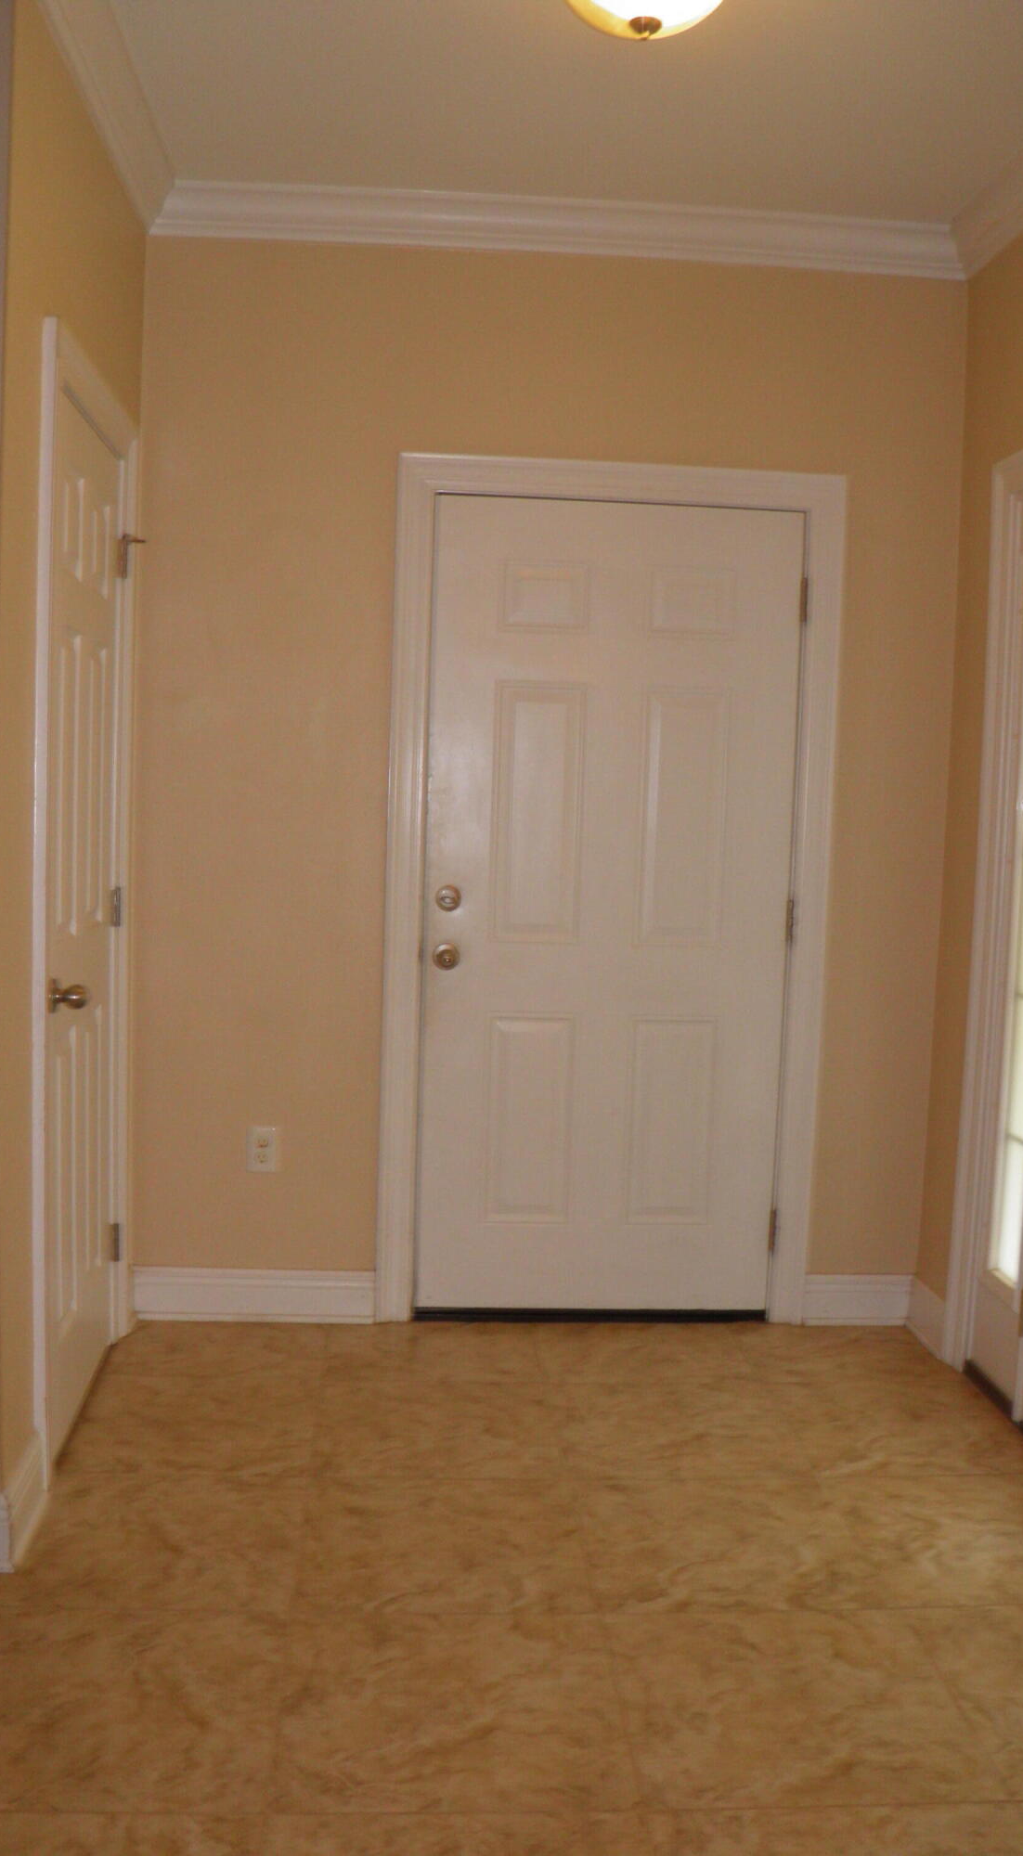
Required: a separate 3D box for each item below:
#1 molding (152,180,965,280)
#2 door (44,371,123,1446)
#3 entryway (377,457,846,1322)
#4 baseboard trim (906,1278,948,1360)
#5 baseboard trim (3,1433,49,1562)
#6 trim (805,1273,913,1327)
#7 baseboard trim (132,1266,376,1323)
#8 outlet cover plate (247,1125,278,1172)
[{"bbox_3d":[0.132,-1.661,3.575,1.993,0.093,0.081,1,5,-4],"label":"molding"},{"bbox_3d":[-0.894,-0.004,3.120,0.038,2.030,0.620,1,5,-4],"label":"door"},{"bbox_3d":[0.237,-0.065,3.791,1.097,2.140,0.100,1,5,-4],"label":"entryway"},{"bbox_3d":[1.040,0.973,3.769,0.020,0.127,0.275,1,5,-4],"label":"baseboard trim"},{"bbox_3d":[-0.856,1.004,2.655,0.020,0.130,0.280,1,5,-4],"label":"baseboard trim"},{"bbox_3d":[0.898,0.959,3.886,0.287,0.127,0.020,1,5,-4],"label":"trim"},{"bbox_3d":[-0.642,0.920,3.771,0.608,0.127,0.020,1,5,-4],"label":"baseboard trim"},{"bbox_3d":[-0.622,0.554,3.747,0.070,0.115,0.008,1,5,-4],"label":"outlet cover plate"}]

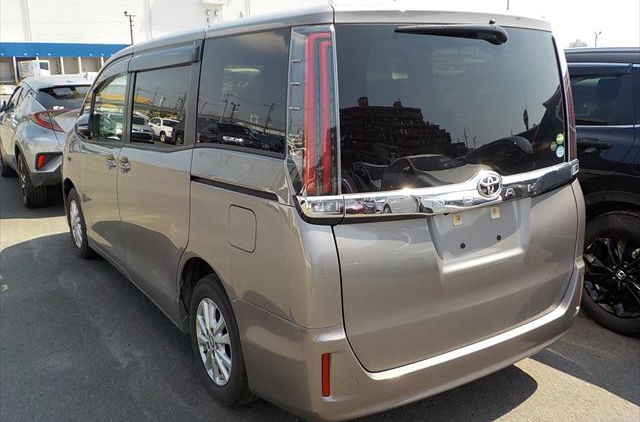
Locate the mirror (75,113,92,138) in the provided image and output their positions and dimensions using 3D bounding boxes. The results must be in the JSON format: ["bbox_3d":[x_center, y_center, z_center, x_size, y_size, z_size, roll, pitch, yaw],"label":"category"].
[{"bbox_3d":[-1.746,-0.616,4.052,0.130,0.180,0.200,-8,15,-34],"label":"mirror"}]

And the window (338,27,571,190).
[{"bbox_3d":[0.612,-0.414,2.185,1.290,0.600,0.130,-8,3,-34],"label":"window"}]

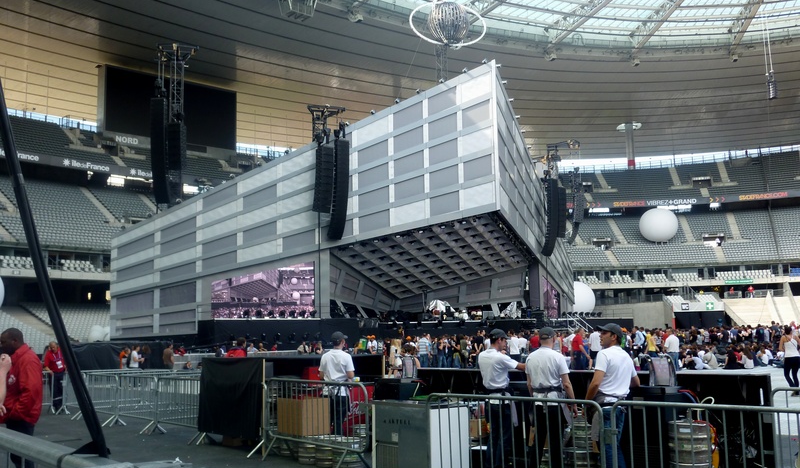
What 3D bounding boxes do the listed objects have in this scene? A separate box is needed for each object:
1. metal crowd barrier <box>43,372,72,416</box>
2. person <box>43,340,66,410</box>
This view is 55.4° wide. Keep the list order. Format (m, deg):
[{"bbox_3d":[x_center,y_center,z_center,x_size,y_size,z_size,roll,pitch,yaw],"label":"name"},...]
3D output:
[{"bbox_3d":[-8.924,3.780,18.164,2.000,1.100,0.500,1,-8,-18],"label":"metal crowd barrier"},{"bbox_3d":[-8.613,3.587,19.187,0.550,1.730,0.420,3,-9,-30],"label":"person"}]

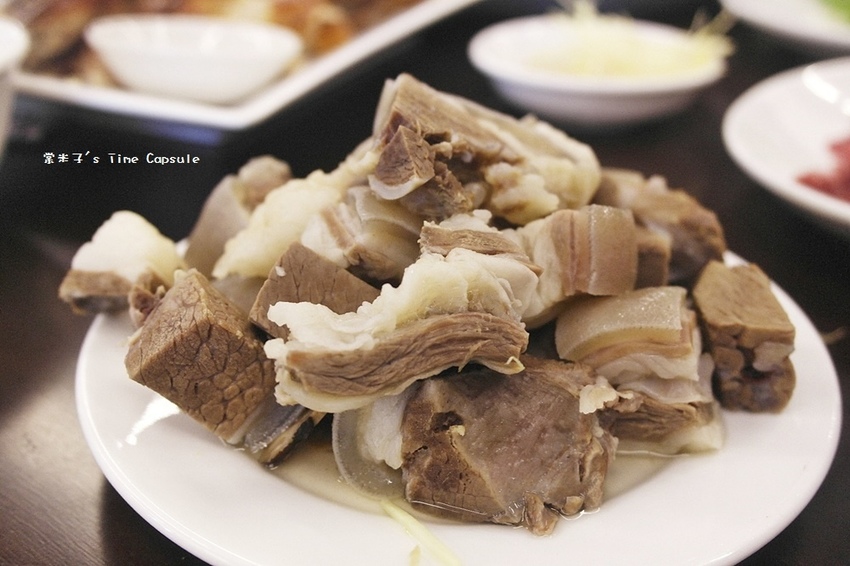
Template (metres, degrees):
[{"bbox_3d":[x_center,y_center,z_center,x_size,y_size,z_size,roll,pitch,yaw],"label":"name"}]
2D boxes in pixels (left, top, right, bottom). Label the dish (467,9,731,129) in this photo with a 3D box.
[{"bbox_3d":[0.072,-0.091,0.439,0.111,0.025,0.111,1,30,0],"label":"dish"}]

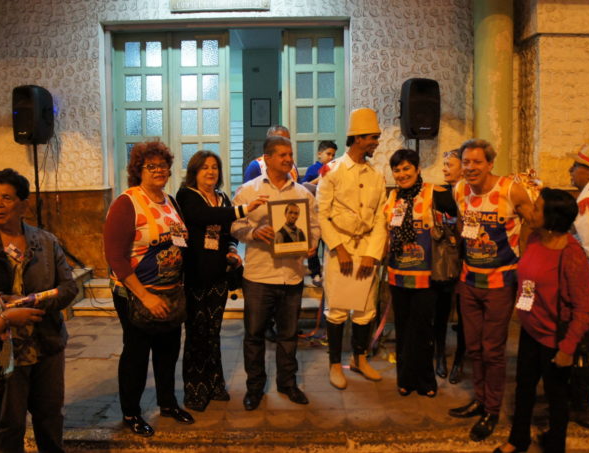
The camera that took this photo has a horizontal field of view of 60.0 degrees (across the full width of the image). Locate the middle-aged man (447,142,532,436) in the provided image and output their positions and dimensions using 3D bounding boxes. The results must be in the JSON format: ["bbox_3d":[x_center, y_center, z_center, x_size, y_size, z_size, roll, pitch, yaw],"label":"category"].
[{"bbox_3d":[1.162,0.316,2.989,0.520,1.653,0.380,0,2,27],"label":"middle-aged man"}]

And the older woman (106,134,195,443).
[{"bbox_3d":[-0.857,0.337,2.990,0.500,1.660,0.380,-2,3,-38],"label":"older woman"}]

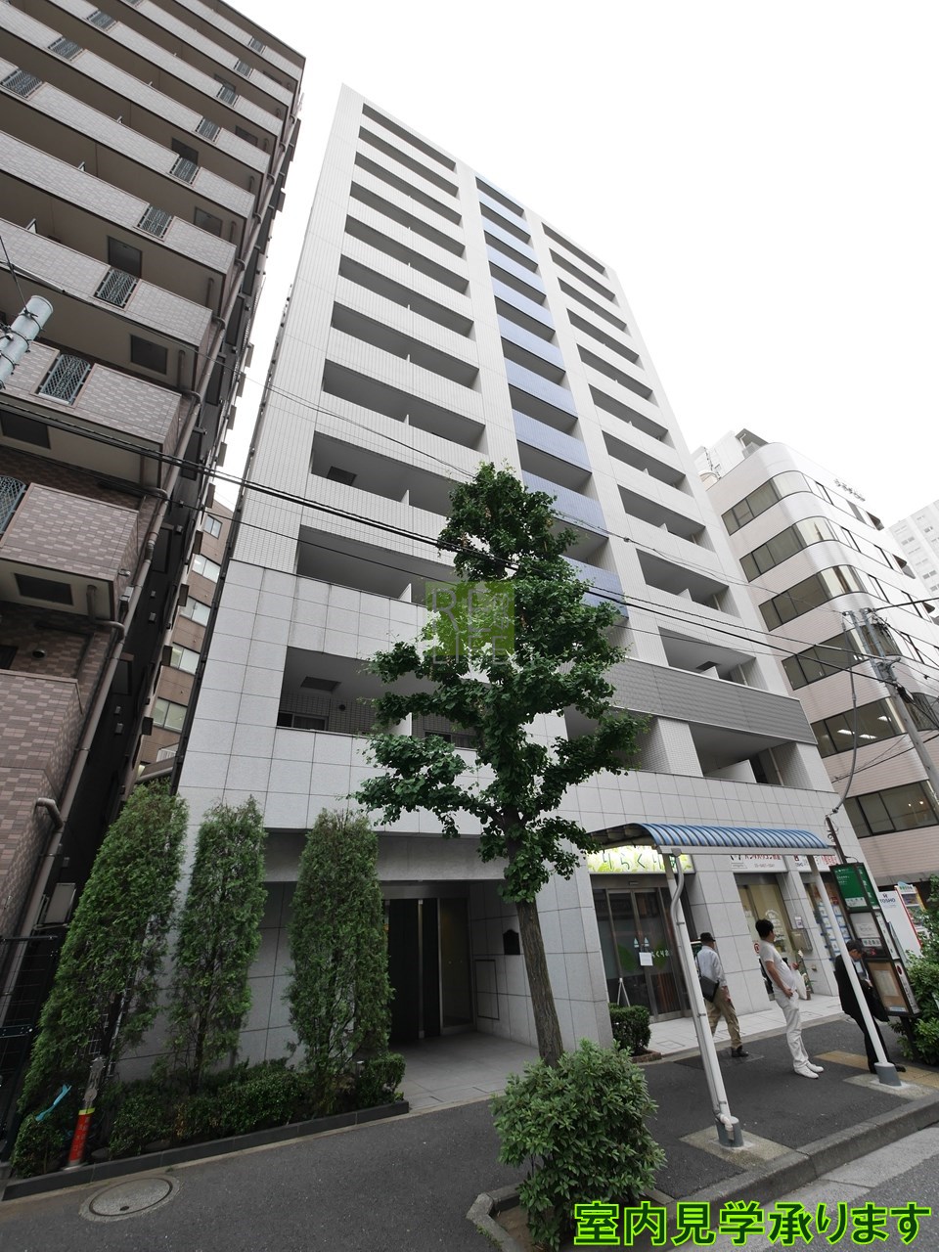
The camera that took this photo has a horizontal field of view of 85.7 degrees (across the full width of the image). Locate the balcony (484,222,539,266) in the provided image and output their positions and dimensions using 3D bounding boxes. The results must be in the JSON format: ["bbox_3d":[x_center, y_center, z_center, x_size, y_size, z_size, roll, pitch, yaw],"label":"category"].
[{"bbox_3d":[1.712,-18.212,24.658,3.050,1.600,1.150,13,-35,-26],"label":"balcony"}]

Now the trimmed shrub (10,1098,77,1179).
[{"bbox_3d":[-4.038,4.890,4.826,0.430,0.450,0.430,13,-35,-26],"label":"trimmed shrub"}]

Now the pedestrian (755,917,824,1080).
[{"bbox_3d":[4.397,5.047,7.021,0.520,1.700,0.480,23,-40,-38],"label":"pedestrian"}]

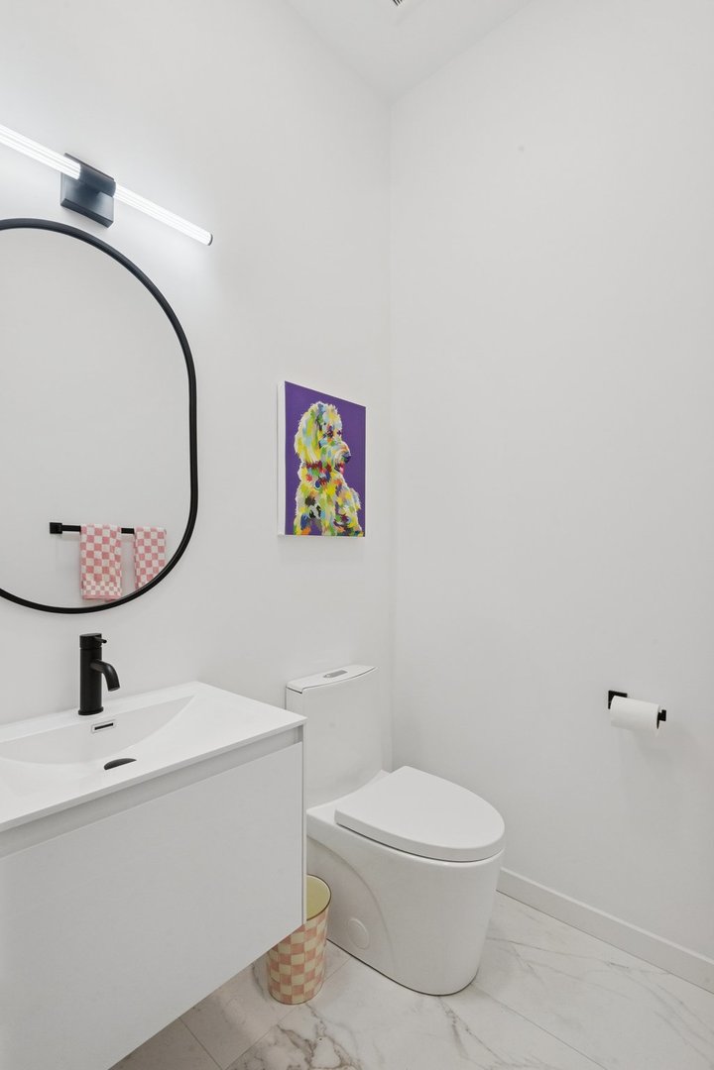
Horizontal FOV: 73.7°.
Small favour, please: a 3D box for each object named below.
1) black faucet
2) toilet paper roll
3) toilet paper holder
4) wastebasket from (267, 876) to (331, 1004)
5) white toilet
[{"bbox_3d":[-0.546,0.305,1.017,0.162,0.170,0.051,-3,-4,42],"label":"black faucet"},{"bbox_3d":[0.782,0.507,1.333,0.109,0.091,0.091,-3,-4,42],"label":"toilet paper roll"},{"bbox_3d":[0.792,0.493,1.355,0.159,0.054,0.064,-3,-4,42],"label":"toilet paper holder"},{"bbox_3d":[-0.166,1.108,1.307,0.187,0.217,0.187,0,-3,0],"label":"wastebasket"},{"bbox_3d":[0.135,0.842,1.431,0.637,0.756,0.384,-3,-4,42],"label":"white toilet"}]

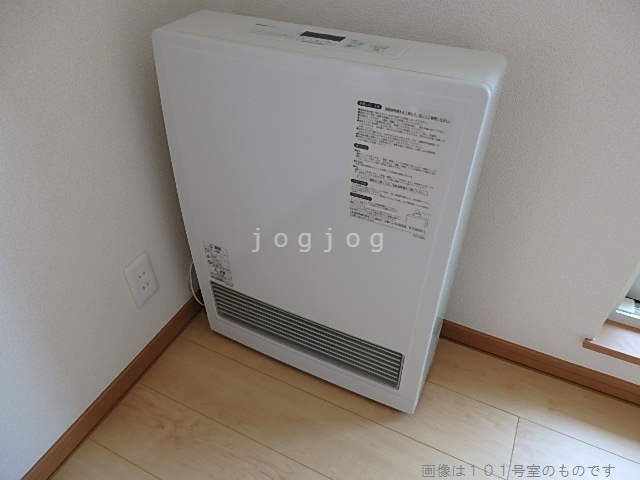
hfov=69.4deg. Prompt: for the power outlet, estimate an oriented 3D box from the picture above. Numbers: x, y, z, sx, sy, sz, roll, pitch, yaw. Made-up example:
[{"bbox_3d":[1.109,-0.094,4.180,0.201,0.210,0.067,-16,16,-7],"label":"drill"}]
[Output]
[{"bbox_3d":[-0.390,0.089,1.018,0.009,0.120,0.071,17,42,19],"label":"power outlet"}]

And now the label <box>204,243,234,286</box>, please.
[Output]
[{"bbox_3d":[-0.227,0.056,1.040,0.061,0.115,0.002,17,42,19],"label":"label"}]

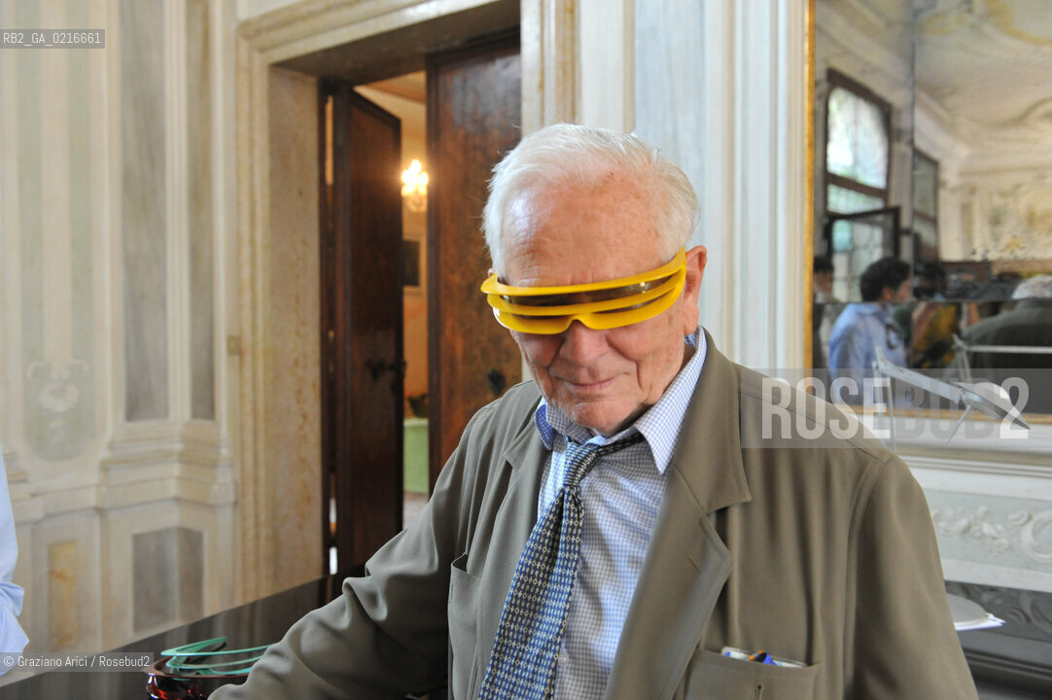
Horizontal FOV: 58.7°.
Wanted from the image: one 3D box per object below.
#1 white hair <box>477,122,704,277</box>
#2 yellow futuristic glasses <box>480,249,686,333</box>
[{"bbox_3d":[0.058,-0.113,0.826,0.175,0.165,0.185,-6,17,14],"label":"white hair"},{"bbox_3d":[0.055,-0.054,0.787,0.160,0.045,0.145,-6,17,14],"label":"yellow futuristic glasses"}]

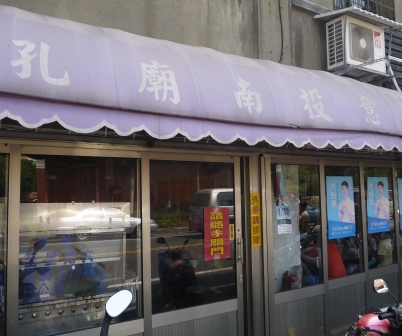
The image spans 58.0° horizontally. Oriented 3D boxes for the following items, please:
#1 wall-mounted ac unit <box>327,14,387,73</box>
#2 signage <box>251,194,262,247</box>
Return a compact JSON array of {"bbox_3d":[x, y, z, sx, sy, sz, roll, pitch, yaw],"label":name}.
[{"bbox_3d":[1.838,-1.405,4.280,0.725,0.555,0.260,1,-5,-31],"label":"wall-mounted ac unit"},{"bbox_3d":[0.548,0.519,3.617,0.118,0.525,0.010,1,-5,-31],"label":"signage"}]

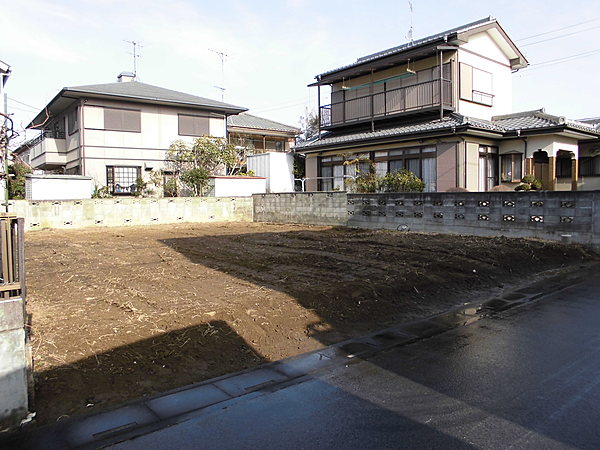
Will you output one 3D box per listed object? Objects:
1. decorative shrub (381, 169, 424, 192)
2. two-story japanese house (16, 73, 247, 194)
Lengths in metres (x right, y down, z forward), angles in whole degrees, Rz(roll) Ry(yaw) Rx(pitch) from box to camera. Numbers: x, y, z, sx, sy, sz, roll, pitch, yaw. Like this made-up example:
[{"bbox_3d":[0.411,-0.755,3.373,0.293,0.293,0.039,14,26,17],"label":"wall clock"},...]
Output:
[{"bbox_3d":[4.018,-1.290,17.675,1.450,1.843,1.600,-4,5,-41],"label":"decorative shrub"},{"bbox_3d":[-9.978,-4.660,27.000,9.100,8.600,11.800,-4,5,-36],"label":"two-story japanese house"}]

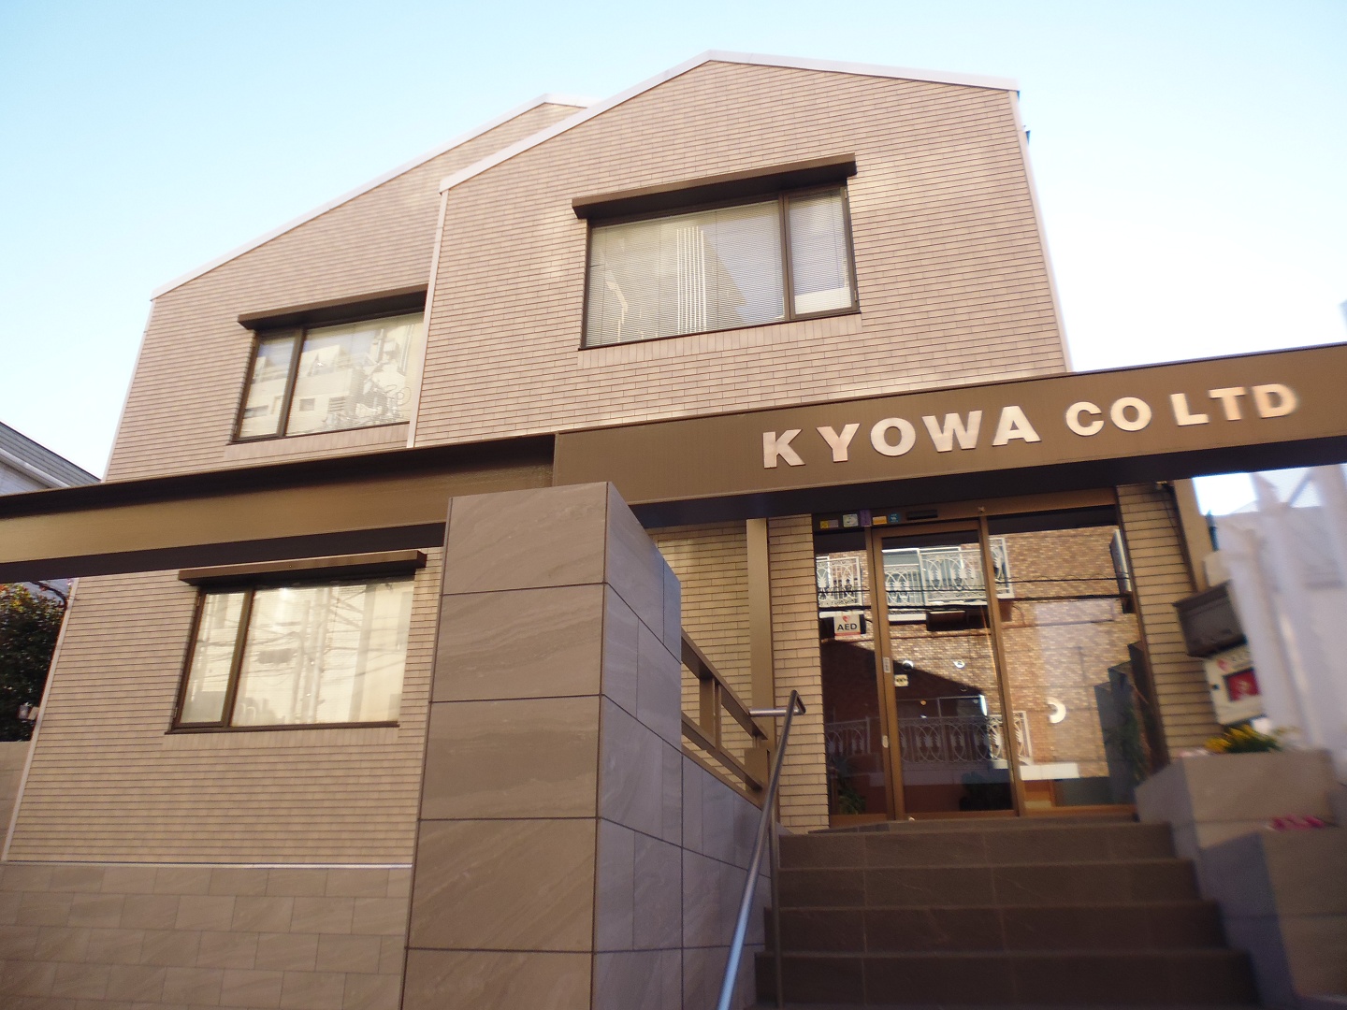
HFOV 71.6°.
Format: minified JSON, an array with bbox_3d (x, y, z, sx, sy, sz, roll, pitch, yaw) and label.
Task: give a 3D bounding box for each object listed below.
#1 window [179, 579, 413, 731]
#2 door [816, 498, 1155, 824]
[{"bbox_3d":[-3.787,1.457,9.311,2.477,1.556,0.120,-5,-24,12],"label":"window"},{"bbox_3d":[2.224,1.095,6.875,2.264,2.378,0.150,-5,-24,12],"label":"door"}]

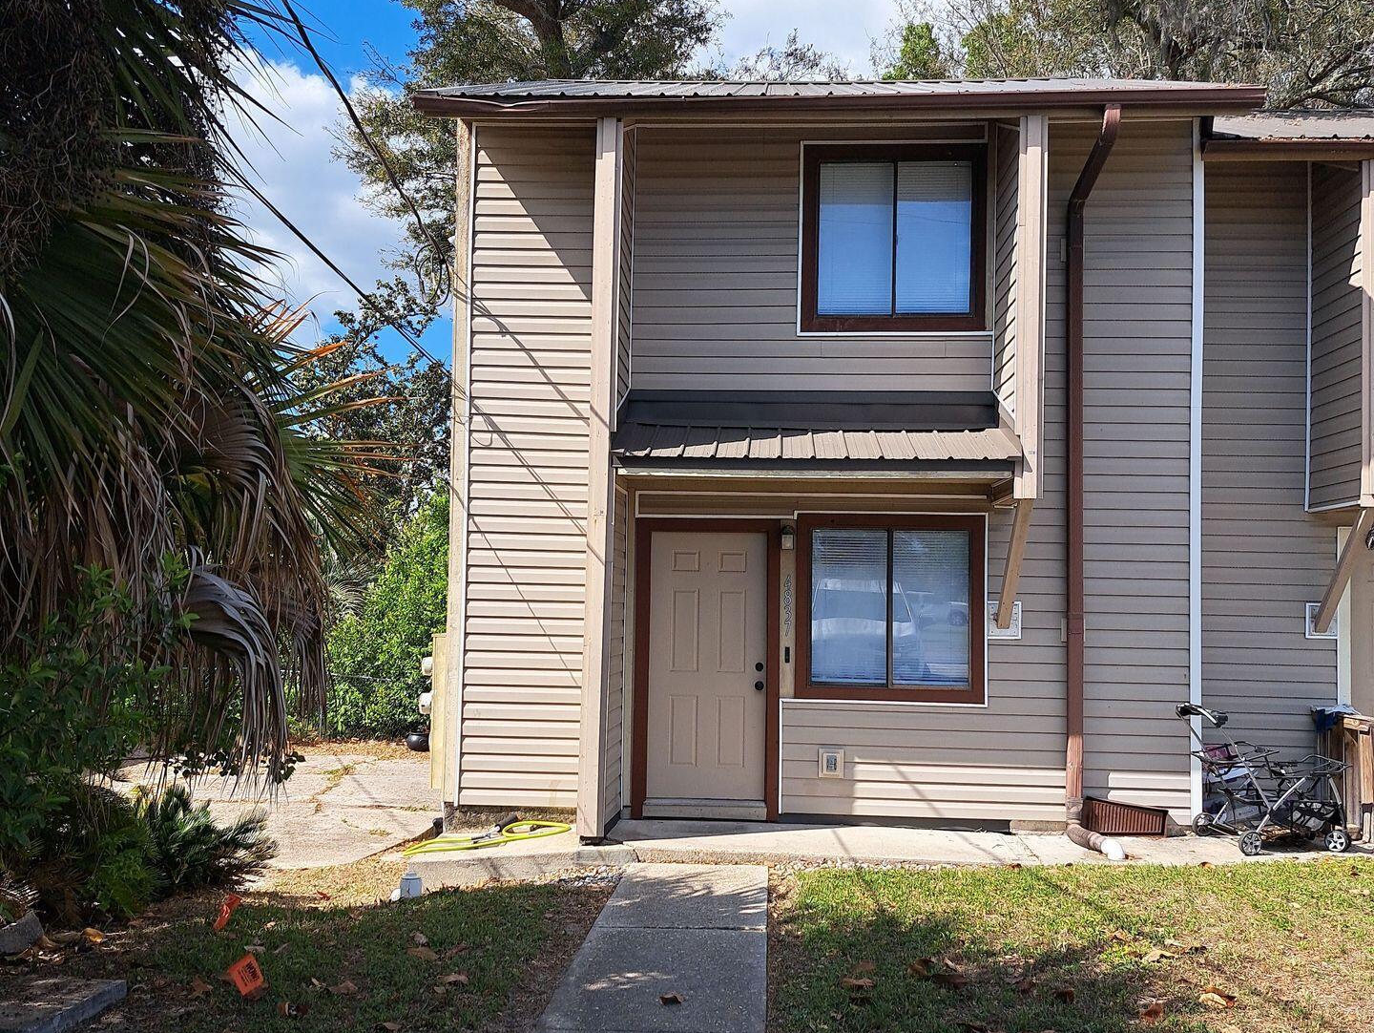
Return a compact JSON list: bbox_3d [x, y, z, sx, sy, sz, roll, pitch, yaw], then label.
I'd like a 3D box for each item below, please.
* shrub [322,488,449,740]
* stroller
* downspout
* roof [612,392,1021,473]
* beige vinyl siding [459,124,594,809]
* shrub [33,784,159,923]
[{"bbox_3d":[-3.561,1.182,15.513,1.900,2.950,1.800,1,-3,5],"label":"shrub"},{"bbox_3d":[4.093,1.853,8.968,1.100,0.950,0.640,1,-3,0],"label":"stroller"},{"bbox_3d":[2.780,-0.257,8.745,0.140,4.860,1.080,1,-3,5],"label":"downspout"},{"bbox_3d":[0.891,-0.635,8.996,2.720,0.680,0.980,1,-3,5],"label":"roof"},{"bbox_3d":[-1.185,-0.410,9.652,1.020,5.190,0.080,1,-3,5],"label":"beige vinyl siding"},{"bbox_3d":[-3.311,1.819,7.194,0.700,0.740,0.650,1,-3,5],"label":"shrub"}]

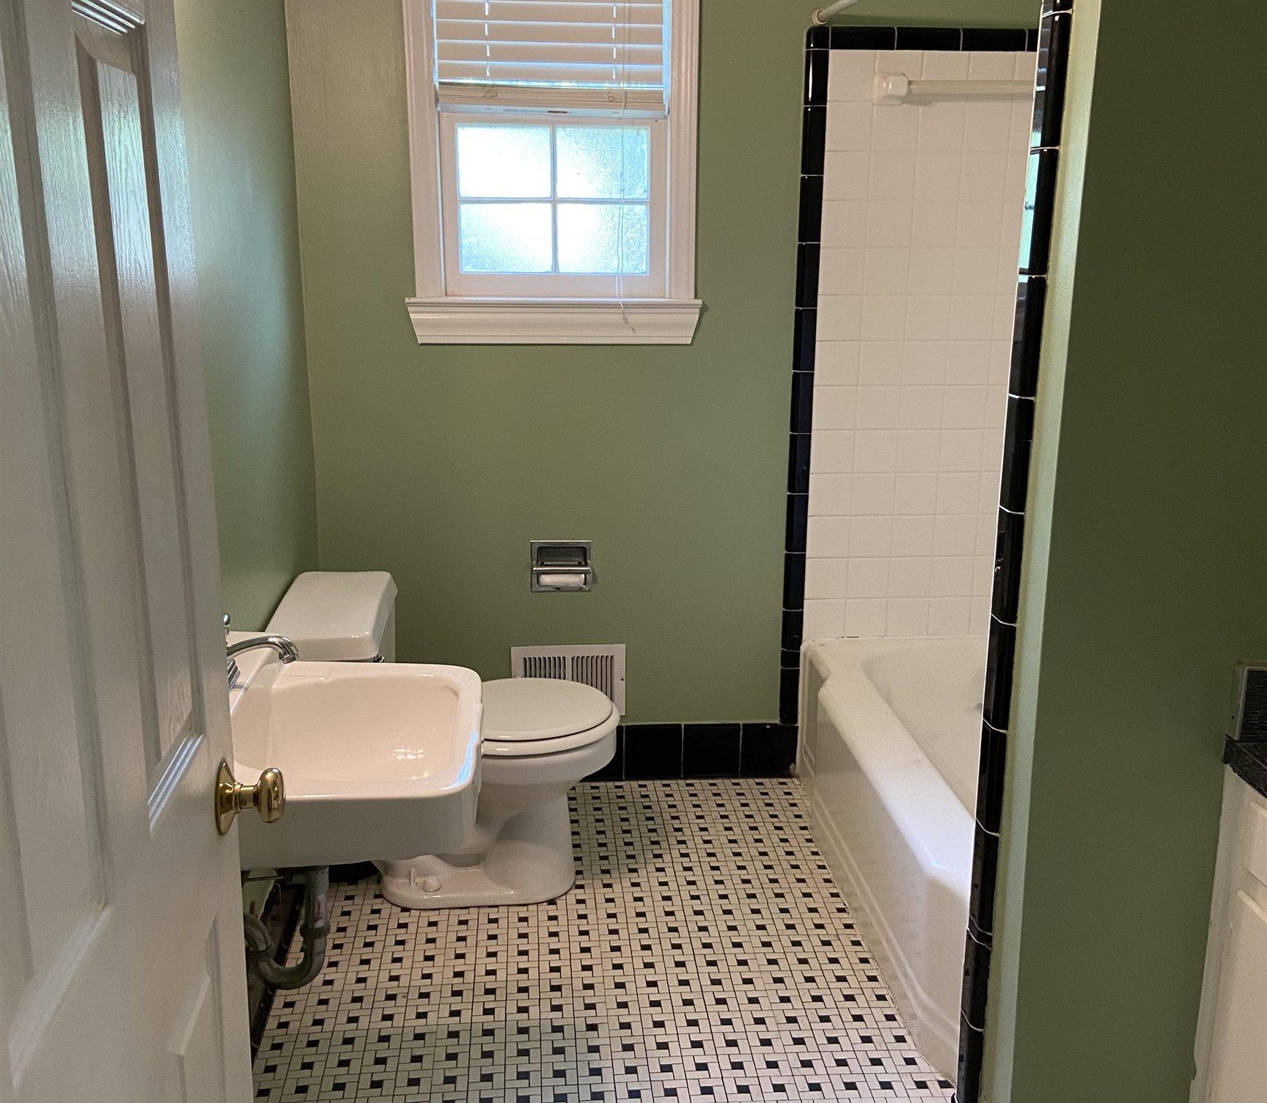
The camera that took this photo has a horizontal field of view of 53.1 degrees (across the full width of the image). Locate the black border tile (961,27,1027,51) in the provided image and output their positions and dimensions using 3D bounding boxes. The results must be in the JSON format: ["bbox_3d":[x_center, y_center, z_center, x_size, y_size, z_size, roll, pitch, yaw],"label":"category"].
[{"bbox_3d":[0.833,-1.182,2.932,0.152,0.050,0.012,-1,15,-4],"label":"black border tile"}]

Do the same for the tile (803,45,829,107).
[{"bbox_3d":[0.421,-1.090,2.924,0.055,0.120,0.012,-1,15,-4],"label":"tile"}]

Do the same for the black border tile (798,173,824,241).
[{"bbox_3d":[0.425,-0.820,3.047,0.052,0.153,0.011,-1,15,-5],"label":"black border tile"}]

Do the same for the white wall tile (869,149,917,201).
[{"bbox_3d":[0.610,-0.883,2.986,0.108,0.108,0.010,0,15,-4],"label":"white wall tile"}]

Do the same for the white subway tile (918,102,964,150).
[{"bbox_3d":[0.714,-0.981,2.942,0.107,0.107,0.009,-1,15,-5],"label":"white subway tile"}]

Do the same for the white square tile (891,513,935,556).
[{"bbox_3d":[0.706,-0.039,3.201,0.107,0.107,0.009,-1,15,-5],"label":"white square tile"}]

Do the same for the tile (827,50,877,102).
[{"bbox_3d":[0.512,-1.115,2.977,0.110,0.110,0.010,-1,15,-5],"label":"tile"}]

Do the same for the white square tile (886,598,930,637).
[{"bbox_3d":[0.725,0.175,3.339,0.110,0.106,0.010,-1,15,-5],"label":"white square tile"}]

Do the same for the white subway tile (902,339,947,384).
[{"bbox_3d":[0.716,-0.463,3.115,0.108,0.108,0.010,-1,15,-4],"label":"white subway tile"}]

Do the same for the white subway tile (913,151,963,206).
[{"bbox_3d":[0.713,-0.876,2.971,0.107,0.107,0.009,-1,15,-5],"label":"white subway tile"}]

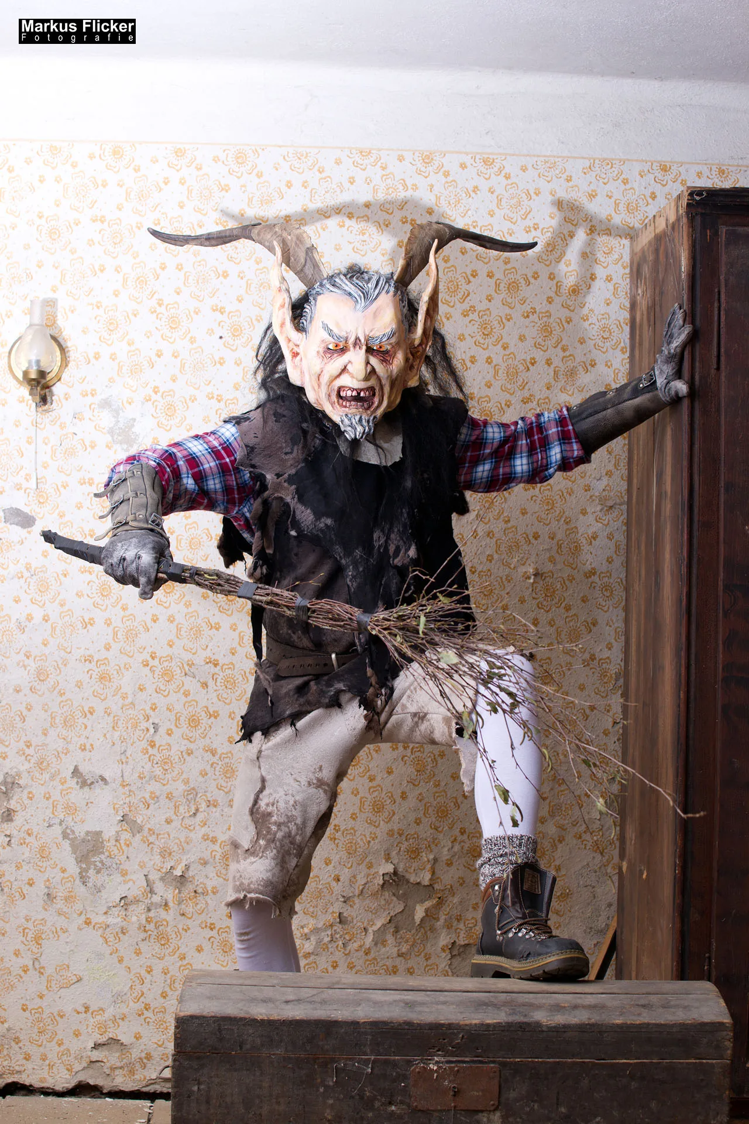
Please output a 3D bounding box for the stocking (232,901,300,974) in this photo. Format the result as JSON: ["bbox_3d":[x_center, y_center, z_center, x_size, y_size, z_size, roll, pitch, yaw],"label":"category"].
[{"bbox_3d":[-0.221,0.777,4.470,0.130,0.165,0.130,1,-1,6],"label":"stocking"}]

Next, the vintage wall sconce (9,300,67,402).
[{"bbox_3d":[-0.813,-0.508,5.260,0.142,0.250,0.135,1,-1,-1],"label":"vintage wall sconce"}]

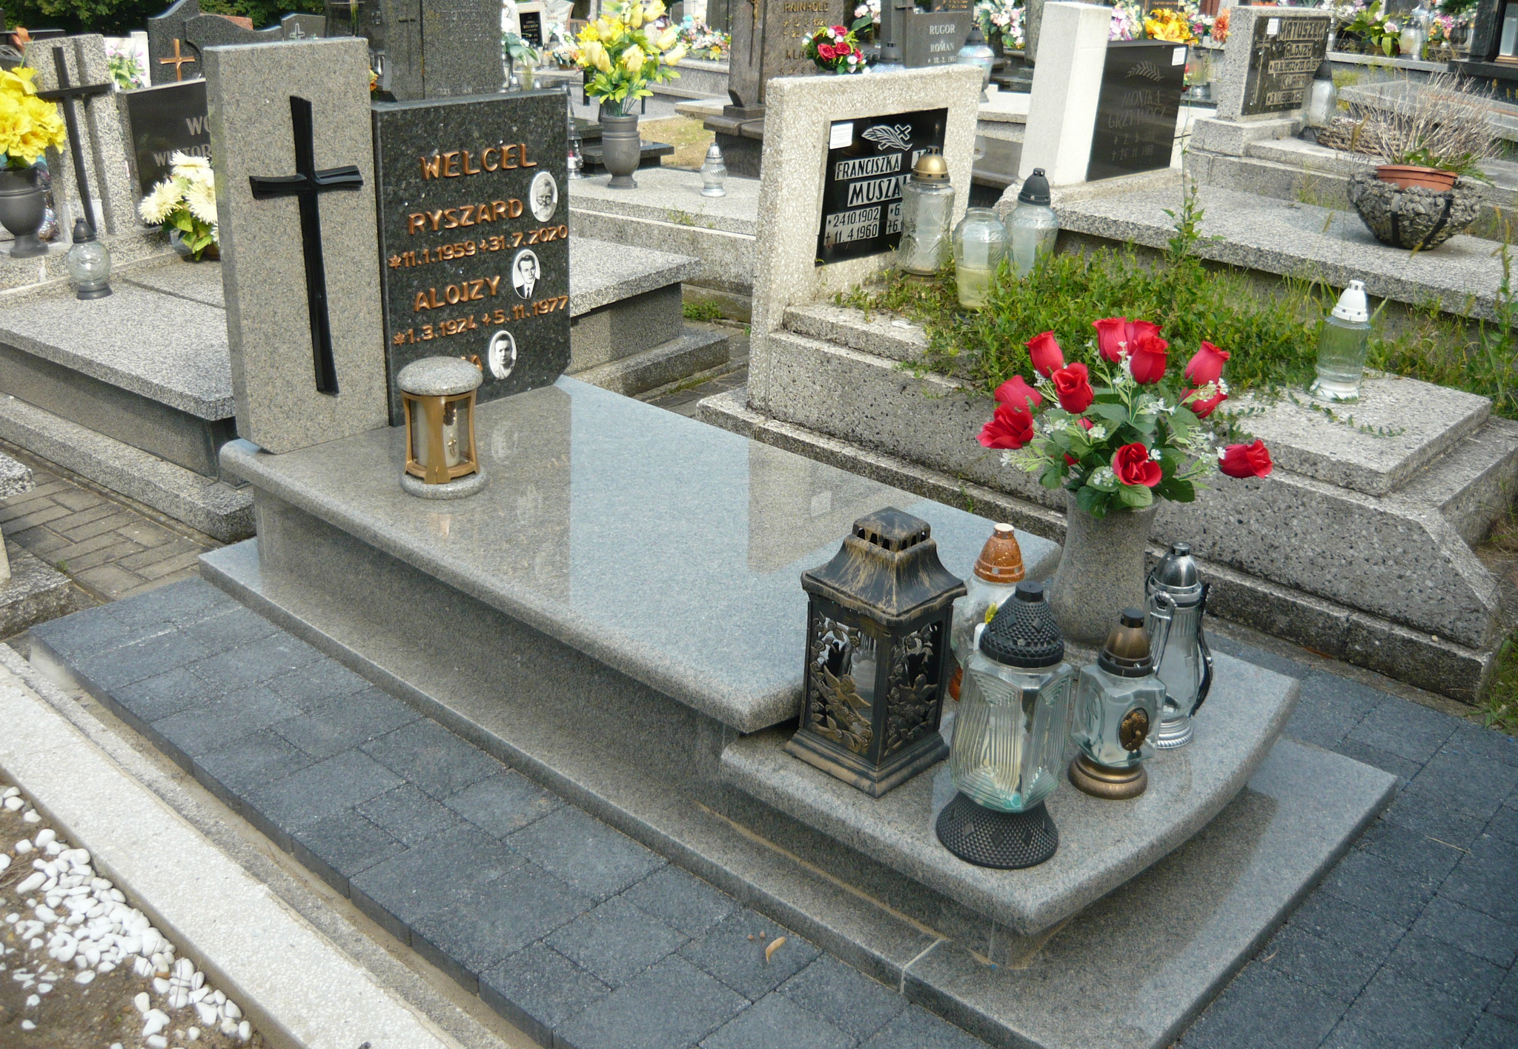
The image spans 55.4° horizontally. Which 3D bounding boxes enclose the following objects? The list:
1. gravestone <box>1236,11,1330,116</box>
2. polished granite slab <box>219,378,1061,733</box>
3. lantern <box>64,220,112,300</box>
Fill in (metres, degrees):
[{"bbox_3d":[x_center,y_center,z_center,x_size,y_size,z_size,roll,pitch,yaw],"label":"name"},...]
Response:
[{"bbox_3d":[2.215,-1.990,6.221,0.117,0.438,0.788,21,29,36],"label":"gravestone"},{"bbox_3d":[-0.290,-0.030,2.874,1.545,0.057,0.860,20,29,38],"label":"polished granite slab"},{"bbox_3d":[-1.939,-0.779,4.197,0.124,0.203,0.124,21,29,37],"label":"lantern"}]

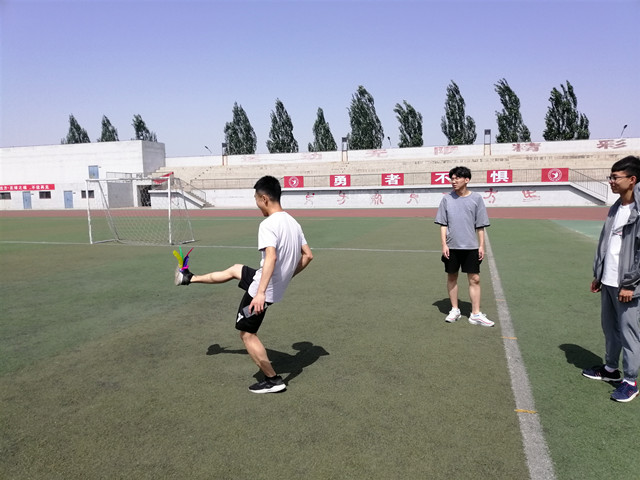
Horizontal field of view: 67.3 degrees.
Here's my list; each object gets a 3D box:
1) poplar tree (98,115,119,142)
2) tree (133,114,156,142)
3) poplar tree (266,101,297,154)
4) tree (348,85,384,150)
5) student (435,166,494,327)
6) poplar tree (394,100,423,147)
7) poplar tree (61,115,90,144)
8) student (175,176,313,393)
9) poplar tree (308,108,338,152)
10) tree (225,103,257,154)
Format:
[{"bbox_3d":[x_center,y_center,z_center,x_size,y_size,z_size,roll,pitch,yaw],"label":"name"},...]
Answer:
[{"bbox_3d":[-28.458,-10.848,64.923,3.603,11.788,3.603,1,6,18],"label":"poplar tree"},{"bbox_3d":[-25.901,-11.848,72.086,4.600,13.522,4.600,1,6,18],"label":"tree"},{"bbox_3d":[-4.381,-10.621,57.233,4.076,12.129,4.076,1,6,18],"label":"poplar tree"},{"bbox_3d":[6.023,-12.128,61.762,4.900,15.054,4.900,1,6,18],"label":"tree"},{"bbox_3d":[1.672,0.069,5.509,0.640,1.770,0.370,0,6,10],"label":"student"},{"bbox_3d":[11.111,-10.902,60.246,4.100,12.745,4.100,1,6,18],"label":"poplar tree"},{"bbox_3d":[-37.671,-12.456,75.820,5.000,14.386,5.000,1,6,18],"label":"poplar tree"},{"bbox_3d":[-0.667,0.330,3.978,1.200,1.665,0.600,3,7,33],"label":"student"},{"bbox_3d":[0.343,-9.812,55.811,3.629,10.657,3.629,1,6,18],"label":"poplar tree"},{"bbox_3d":[-10.859,-11.963,67.223,4.800,14.209,4.800,1,6,18],"label":"tree"}]

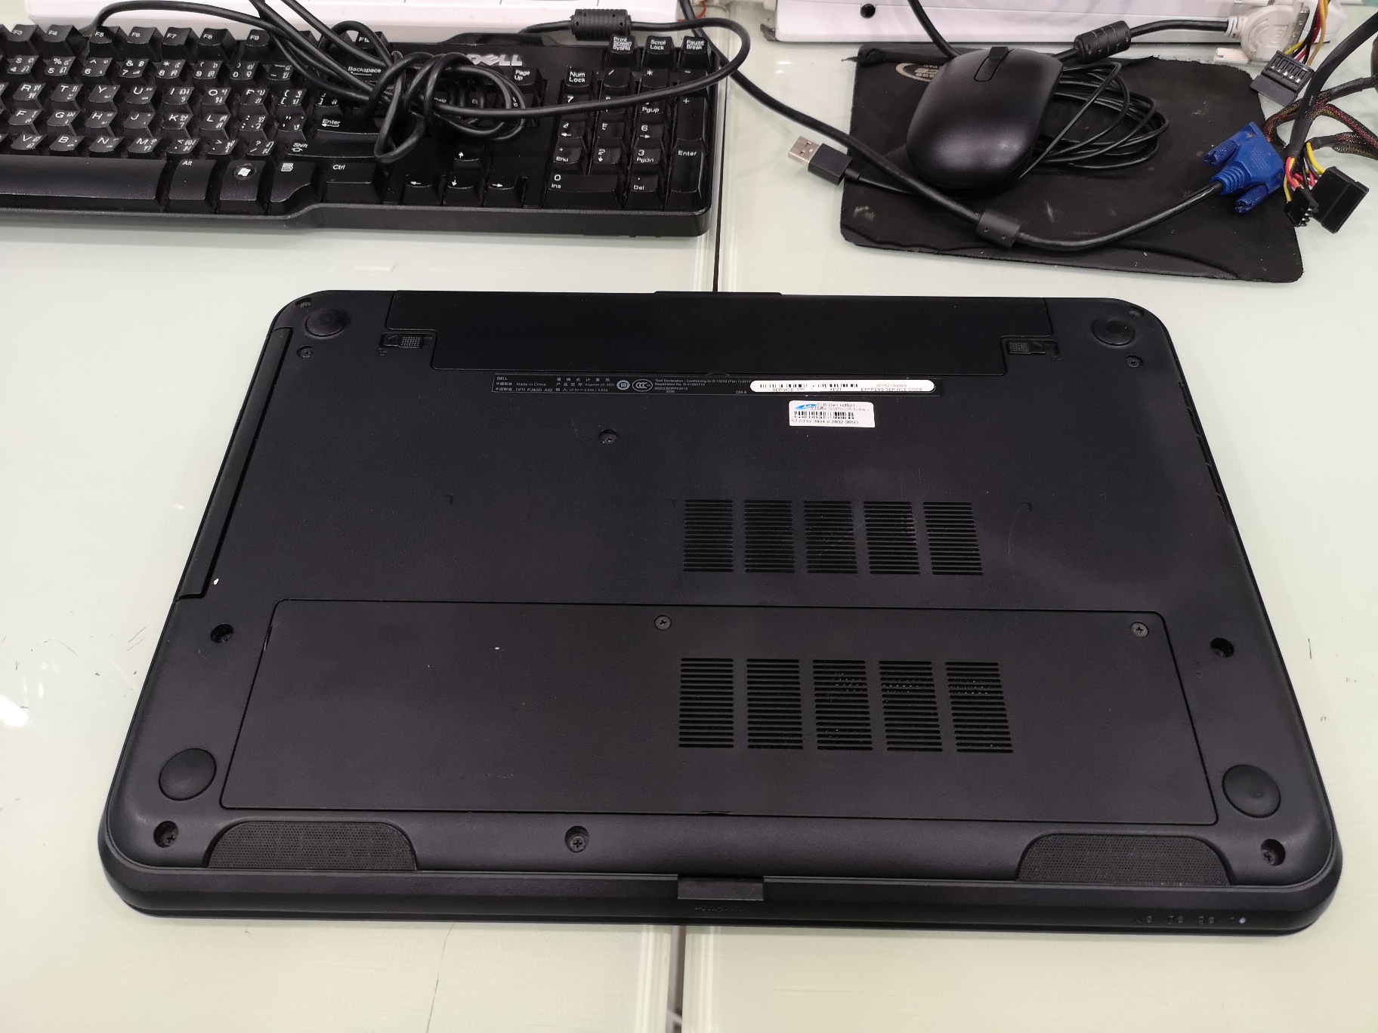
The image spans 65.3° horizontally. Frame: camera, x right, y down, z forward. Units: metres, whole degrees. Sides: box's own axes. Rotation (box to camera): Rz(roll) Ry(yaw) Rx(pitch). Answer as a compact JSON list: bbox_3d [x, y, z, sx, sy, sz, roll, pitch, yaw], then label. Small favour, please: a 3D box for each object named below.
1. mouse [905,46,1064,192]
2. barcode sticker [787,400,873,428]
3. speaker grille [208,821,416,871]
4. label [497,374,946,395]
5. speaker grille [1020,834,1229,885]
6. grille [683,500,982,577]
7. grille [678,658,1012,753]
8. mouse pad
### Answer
[{"bbox_3d":[0.148,-0.203,0.530,0.062,0.037,0.113,18,57,13],"label":"mouse"},{"bbox_3d":[0.054,-0.039,0.409,0.032,0.001,0.012,1,55,2],"label":"barcode sticker"},{"bbox_3d":[-0.111,0.098,0.319,0.063,0.003,0.013,0,74,1],"label":"speaker grille"},{"bbox_3d":[0.011,-0.051,0.418,0.174,0.001,0.009,1,55,1],"label":"label"},{"bbox_3d":[0.127,0.101,0.315,0.061,0.003,0.014,1,74,1],"label":"speaker grille"},{"bbox_3d":[0.050,0.007,0.378,0.102,0.002,0.031,1,55,1],"label":"grille"},{"bbox_3d":[0.049,0.060,0.341,0.103,0.002,0.031,1,55,1],"label":"grille"},{"bbox_3d":[0.189,-0.185,0.540,0.213,0.004,0.172,6,55,5],"label":"mouse pad"}]

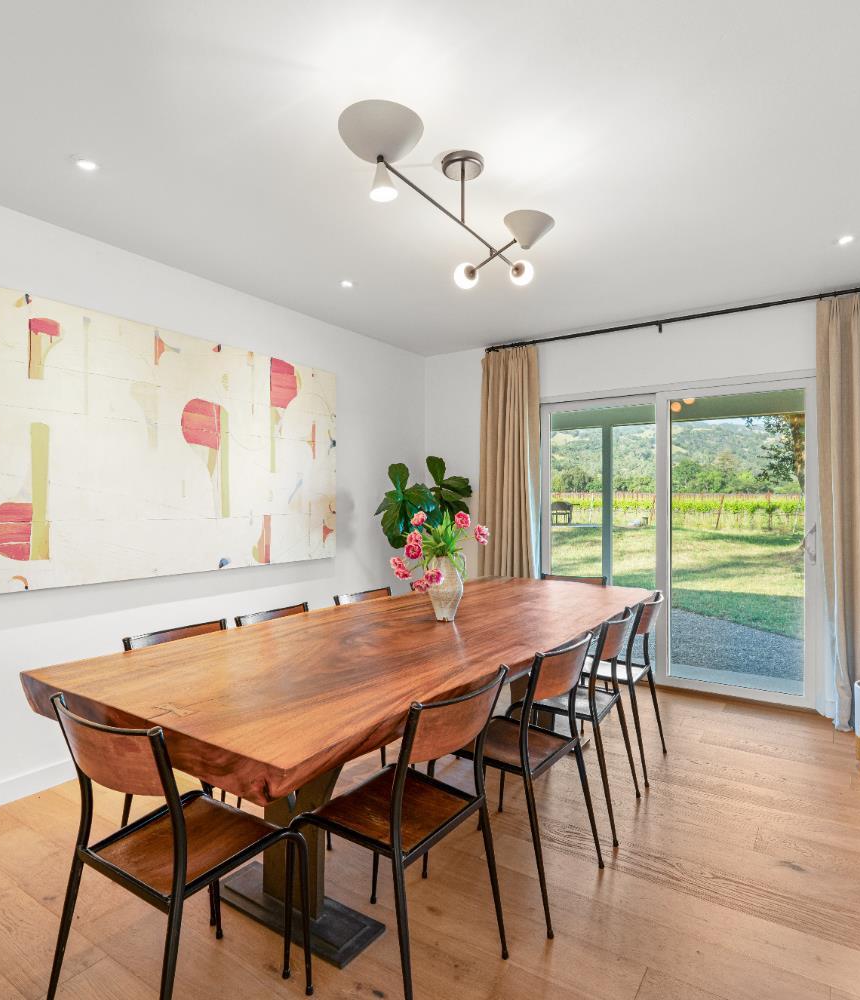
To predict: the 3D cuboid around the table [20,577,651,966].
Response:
[{"bbox_3d":[0.058,0.871,2.430,1.090,0.760,2.690,0,0,35],"label":"table"}]

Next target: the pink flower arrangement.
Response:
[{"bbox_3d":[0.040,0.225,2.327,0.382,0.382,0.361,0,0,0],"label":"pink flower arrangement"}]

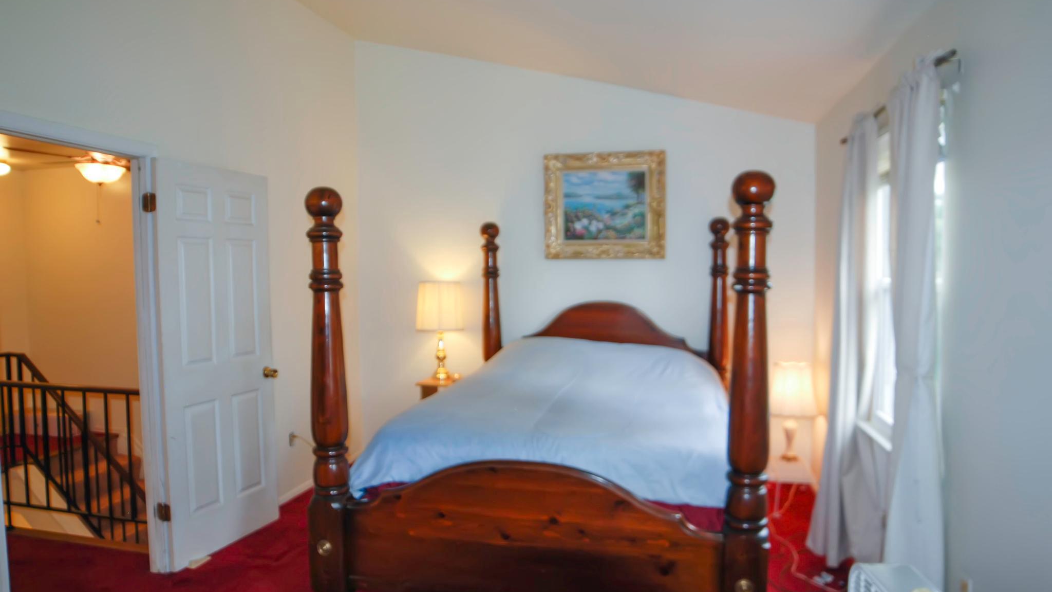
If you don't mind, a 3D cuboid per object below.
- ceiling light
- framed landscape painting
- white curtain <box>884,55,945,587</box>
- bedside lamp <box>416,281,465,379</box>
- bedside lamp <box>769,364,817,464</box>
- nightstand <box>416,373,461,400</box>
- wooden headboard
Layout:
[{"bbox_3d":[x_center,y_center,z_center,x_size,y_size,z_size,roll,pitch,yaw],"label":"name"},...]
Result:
[{"bbox_3d":[-2.790,-0.796,4.053,0.270,0.120,0.270,0,3,15],"label":"ceiling light"},{"bbox_3d":[0.564,-0.651,4.434,0.853,0.765,0.060,0,3,15],"label":"framed landscape painting"},{"bbox_3d":[1.302,0.330,2.119,0.150,2.130,0.600,0,3,15],"label":"white curtain"},{"bbox_3d":[-0.644,0.263,4.624,0.352,0.735,0.352,0,3,0],"label":"bedside lamp"},{"bbox_3d":[1.730,0.747,3.975,0.275,0.610,0.275,0,3,15],"label":"bedside lamp"},{"bbox_3d":[-0.544,0.963,4.583,0.430,0.665,0.370,0,3,15],"label":"nightstand"},{"bbox_3d":[0.531,0.373,4.394,1.775,1.850,0.160,0,3,15],"label":"wooden headboard"}]

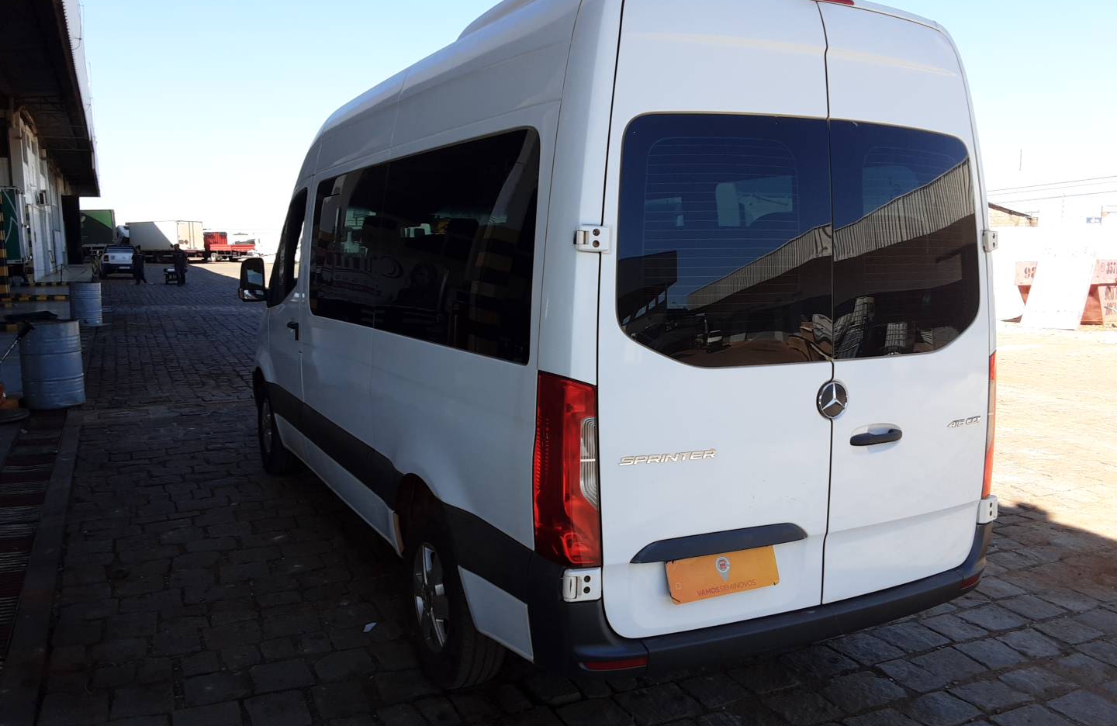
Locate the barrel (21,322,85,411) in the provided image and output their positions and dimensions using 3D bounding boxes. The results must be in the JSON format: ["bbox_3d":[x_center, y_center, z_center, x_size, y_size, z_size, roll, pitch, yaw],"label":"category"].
[{"bbox_3d":[-5.395,0.019,9.645,0.585,0.880,0.585,-4,8,-27],"label":"barrel"}]

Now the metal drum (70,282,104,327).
[{"bbox_3d":[-9.968,-1.215,19.109,0.585,0.880,0.585,-4,8,-27],"label":"metal drum"}]

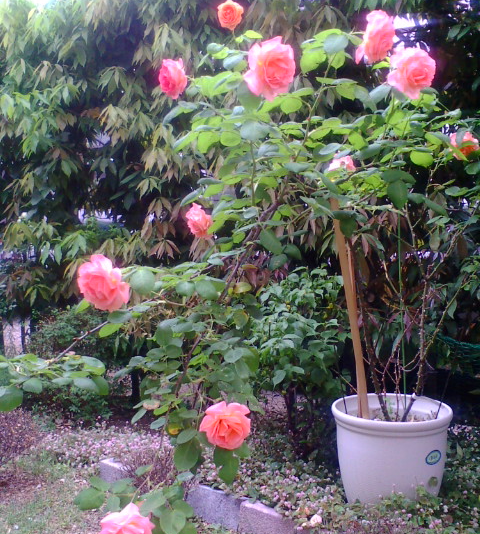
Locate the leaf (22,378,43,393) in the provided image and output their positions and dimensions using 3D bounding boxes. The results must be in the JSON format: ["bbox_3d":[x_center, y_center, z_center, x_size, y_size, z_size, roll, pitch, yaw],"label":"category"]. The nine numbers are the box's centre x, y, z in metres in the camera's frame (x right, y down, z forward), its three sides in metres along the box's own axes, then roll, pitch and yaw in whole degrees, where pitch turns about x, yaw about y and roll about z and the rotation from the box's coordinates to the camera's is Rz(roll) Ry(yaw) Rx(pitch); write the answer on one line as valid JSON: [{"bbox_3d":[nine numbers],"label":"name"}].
[{"bbox_3d":[-0.481,0.275,1.500,0.046,0.037,0.028,0,2,0],"label":"leaf"}]

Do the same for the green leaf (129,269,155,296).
[{"bbox_3d":[-0.223,0.035,1.470,0.056,0.066,0.014,-4,-29,-9],"label":"green leaf"}]

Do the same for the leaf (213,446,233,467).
[{"bbox_3d":[-0.037,0.422,1.440,0.048,0.052,0.028,0,3,0],"label":"leaf"}]

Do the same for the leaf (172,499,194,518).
[{"bbox_3d":[-0.134,0.571,1.530,0.053,0.012,0.045,18,49,13],"label":"leaf"}]

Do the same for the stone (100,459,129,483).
[{"bbox_3d":[-0.436,0.800,2.440,0.210,0.100,0.060,2,3,43],"label":"stone"}]

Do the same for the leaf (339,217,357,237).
[{"bbox_3d":[0.281,-0.104,1.690,0.044,0.057,0.012,-3,-12,10],"label":"leaf"}]

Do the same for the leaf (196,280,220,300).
[{"bbox_3d":[-0.081,0.056,1.620,0.067,0.048,0.012,37,-23,14],"label":"leaf"}]

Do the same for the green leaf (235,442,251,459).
[{"bbox_3d":[0.004,0.432,1.540,0.042,0.044,0.025,0,2,0],"label":"green leaf"}]

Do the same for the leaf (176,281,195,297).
[{"bbox_3d":[-0.135,0.056,1.620,0.045,0.049,0.012,-4,-37,-5],"label":"leaf"}]

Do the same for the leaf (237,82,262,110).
[{"bbox_3d":[0.025,-0.445,1.680,0.066,0.070,0.025,0,2,3],"label":"leaf"}]

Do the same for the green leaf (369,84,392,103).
[{"bbox_3d":[0.350,-0.436,1.620,0.056,0.051,0.035,1,3,11],"label":"green leaf"}]

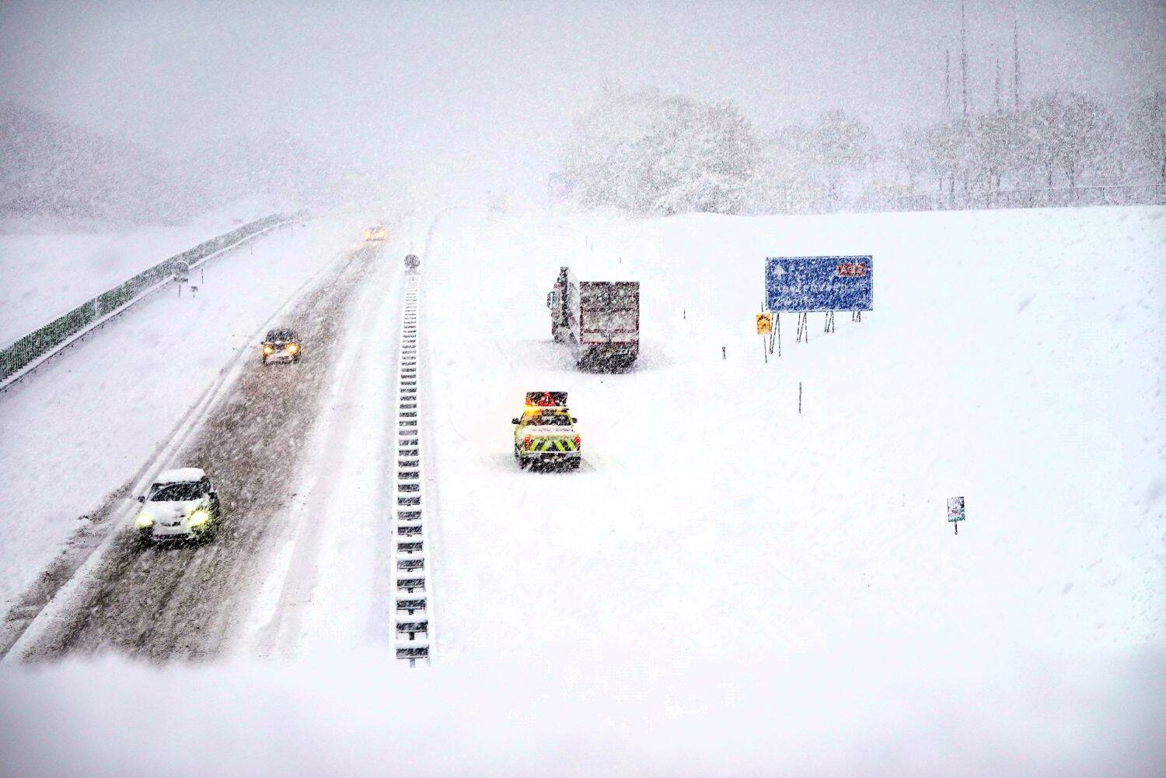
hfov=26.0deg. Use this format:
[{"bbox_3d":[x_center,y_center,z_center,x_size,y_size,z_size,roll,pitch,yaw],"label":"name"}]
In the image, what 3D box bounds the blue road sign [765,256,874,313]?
[{"bbox_3d":[10.536,-4.667,112.500,4.770,2.400,0.150,-2,6,-3],"label":"blue road sign"}]

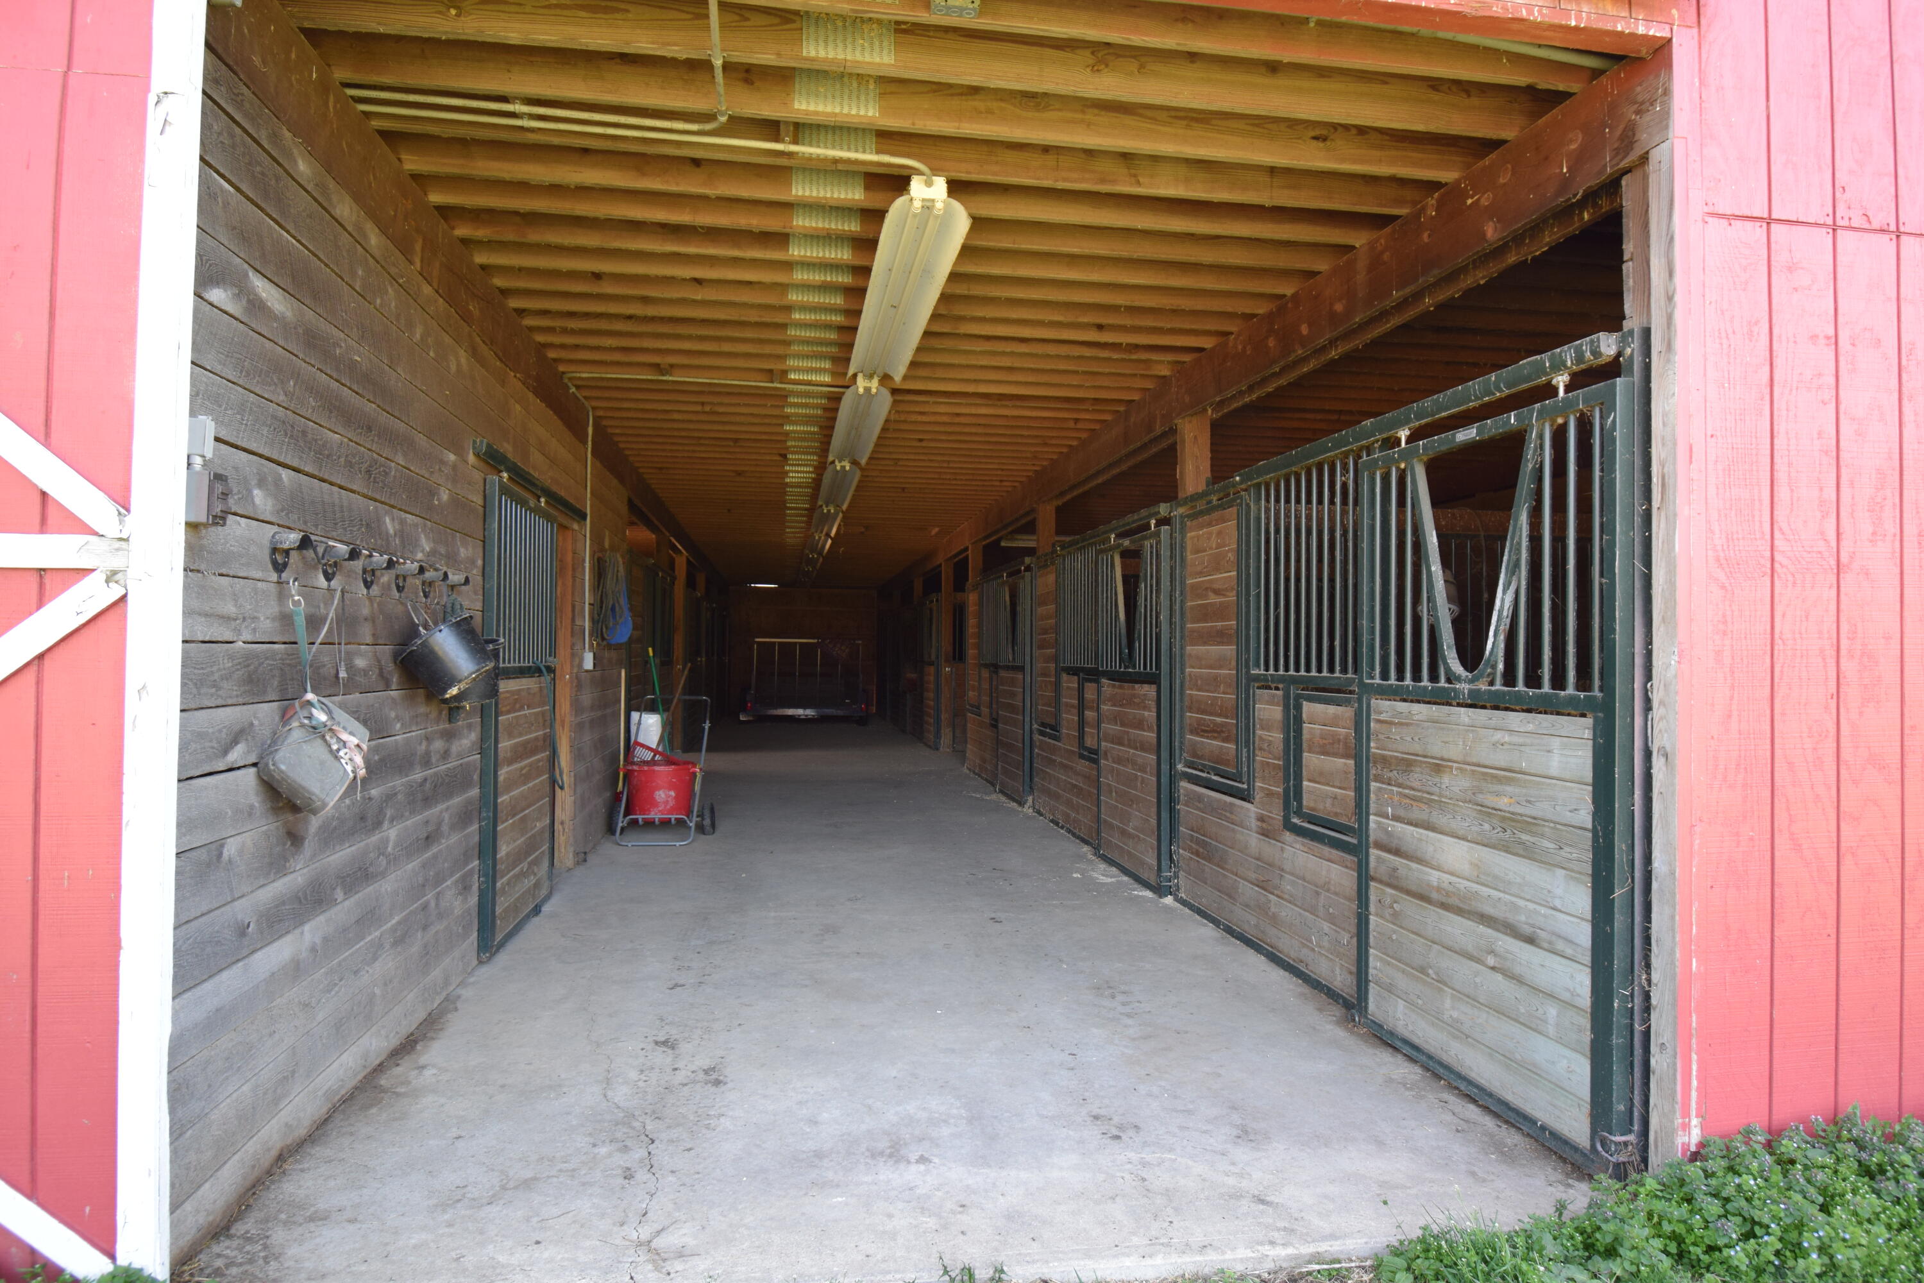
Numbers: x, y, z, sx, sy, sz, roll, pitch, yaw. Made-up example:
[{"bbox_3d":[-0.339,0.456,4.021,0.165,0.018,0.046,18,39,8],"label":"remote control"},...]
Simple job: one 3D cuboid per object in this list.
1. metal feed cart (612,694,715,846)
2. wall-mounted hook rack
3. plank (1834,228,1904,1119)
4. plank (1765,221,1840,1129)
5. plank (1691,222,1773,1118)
[{"bbox_3d":[-2.253,0.967,8.509,0.720,1.060,0.720,1,-1,-9],"label":"metal feed cart"},{"bbox_3d":[-1.911,-0.222,3.807,0.090,0.150,1.680,1,-1,-9],"label":"wall-mounted hook rack"},{"bbox_3d":[2.465,0.090,3.064,0.203,2.435,0.025,1,-1,-9],"label":"plank"},{"bbox_3d":[2.265,0.087,3.033,0.203,2.435,0.025,1,-1,-9],"label":"plank"},{"bbox_3d":[2.056,0.084,3.001,0.222,2.435,0.025,1,-1,-9],"label":"plank"}]

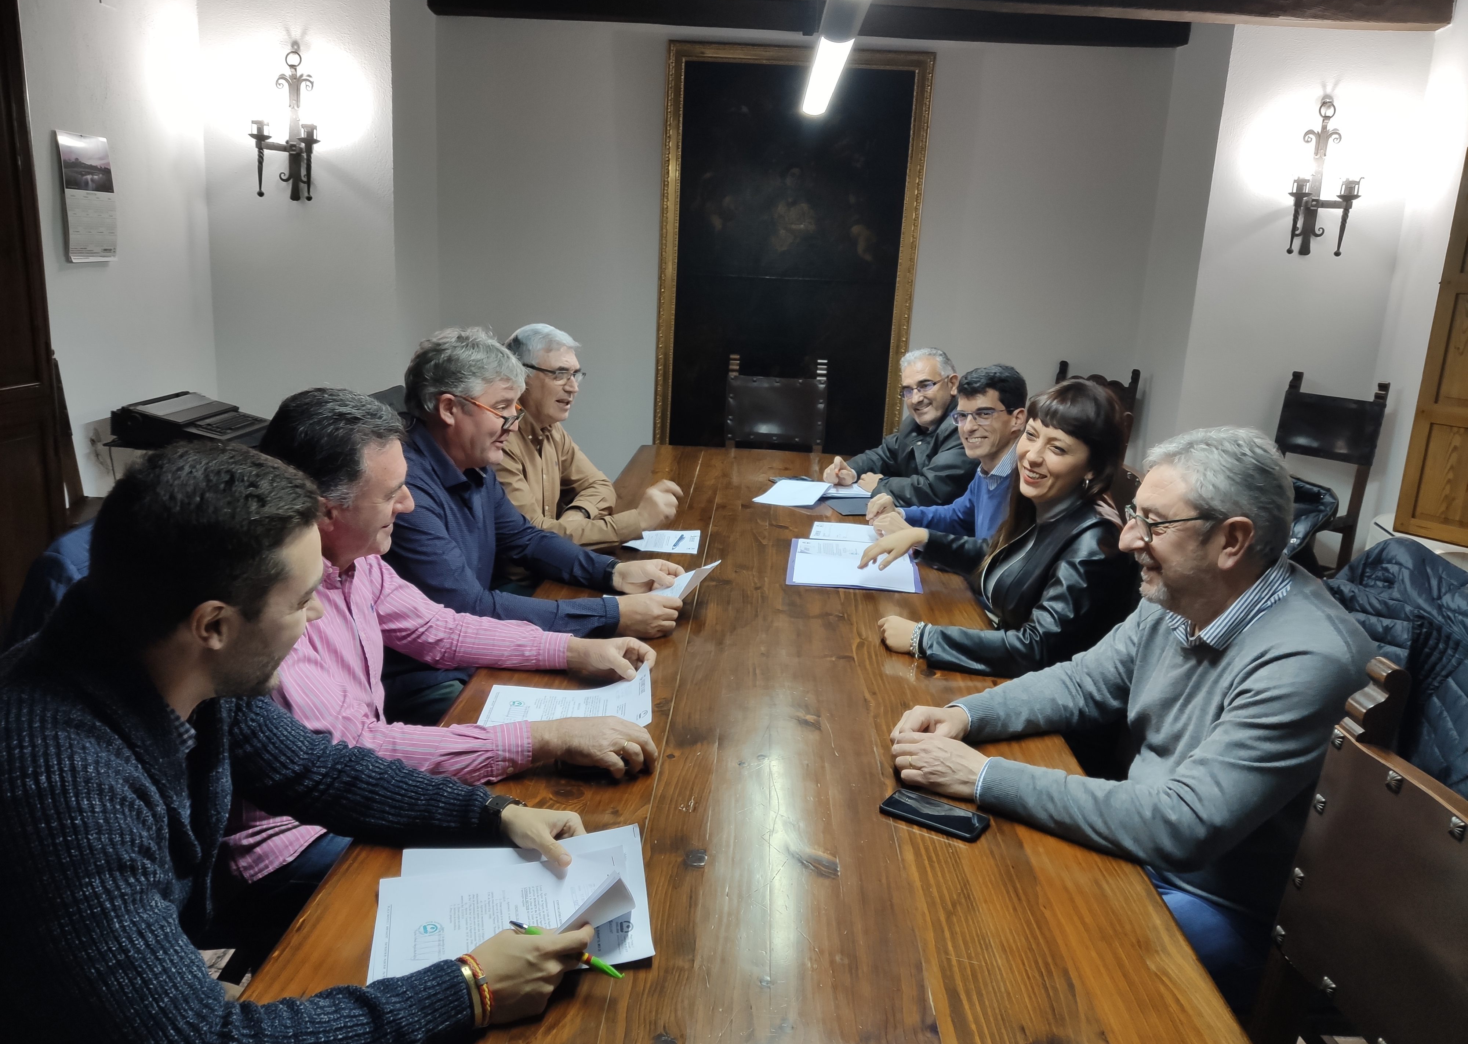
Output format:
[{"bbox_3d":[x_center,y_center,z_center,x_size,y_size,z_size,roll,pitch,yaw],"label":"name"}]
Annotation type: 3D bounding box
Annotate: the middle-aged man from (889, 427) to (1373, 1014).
[{"bbox_3d":[0.522,0.521,1.665,0.670,1.355,0.560,1,13,-7],"label":"middle-aged man"}]

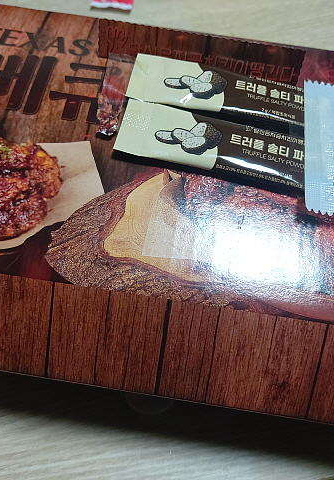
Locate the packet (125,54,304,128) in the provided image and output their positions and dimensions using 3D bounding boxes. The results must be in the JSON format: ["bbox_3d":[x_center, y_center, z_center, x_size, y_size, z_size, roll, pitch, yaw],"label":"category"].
[{"bbox_3d":[0.035,-0.061,0.195,0.102,0.008,0.027,11,60,4],"label":"packet"}]

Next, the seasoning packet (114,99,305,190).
[{"bbox_3d":[0.032,-0.036,0.181,0.102,0.008,0.027,13,60,4],"label":"seasoning packet"}]

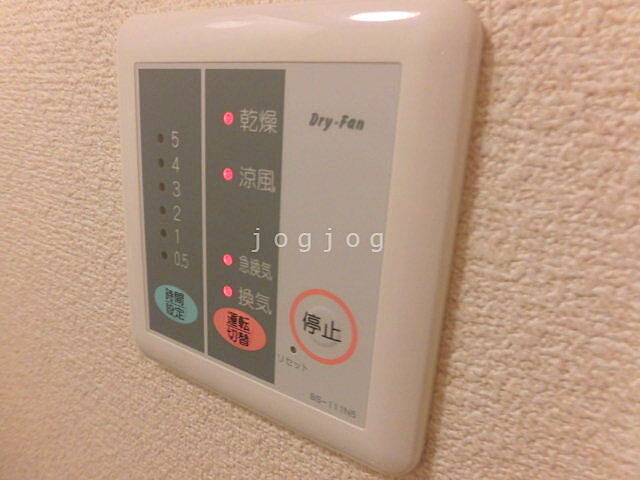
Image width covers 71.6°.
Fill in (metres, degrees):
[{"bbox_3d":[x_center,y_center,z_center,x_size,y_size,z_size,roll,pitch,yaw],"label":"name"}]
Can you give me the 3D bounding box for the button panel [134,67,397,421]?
[{"bbox_3d":[-0.020,-0.003,0.133,0.088,0.093,0.010,13,18,29],"label":"button panel"}]

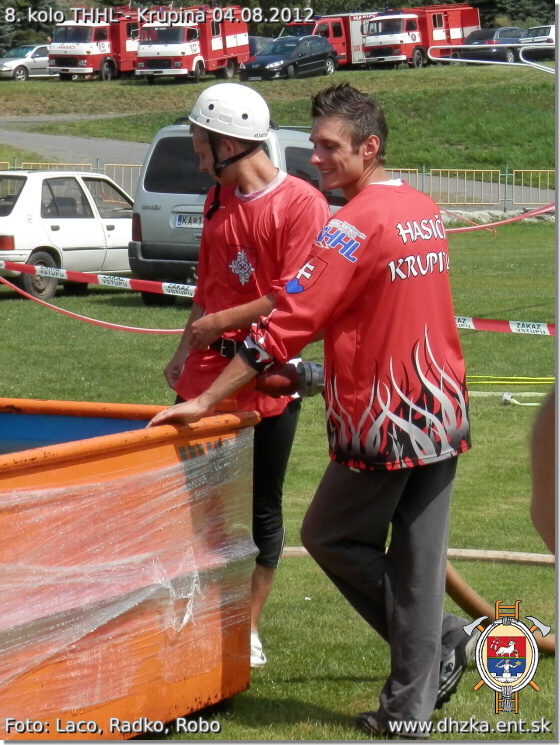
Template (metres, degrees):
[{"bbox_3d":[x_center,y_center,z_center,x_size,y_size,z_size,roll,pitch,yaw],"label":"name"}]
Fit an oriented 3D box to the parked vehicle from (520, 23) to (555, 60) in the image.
[{"bbox_3d":[11.846,-14.198,67.515,1.650,1.430,3.900,3,14,35],"label":"parked vehicle"}]

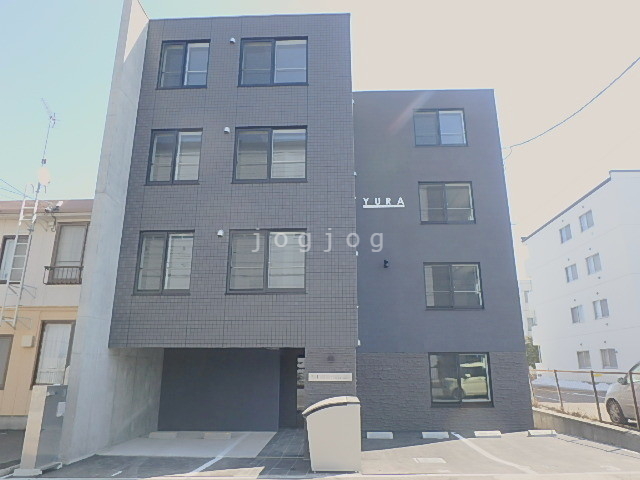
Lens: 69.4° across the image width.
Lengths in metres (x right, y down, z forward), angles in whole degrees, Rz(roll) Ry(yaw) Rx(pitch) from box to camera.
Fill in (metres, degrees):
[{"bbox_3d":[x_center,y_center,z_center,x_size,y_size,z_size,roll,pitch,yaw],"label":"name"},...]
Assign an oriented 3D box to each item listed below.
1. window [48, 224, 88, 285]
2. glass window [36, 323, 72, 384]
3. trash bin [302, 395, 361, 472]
[{"bbox_3d":[-6.999,0.375,12.902,0.904,1.756,0.150,0,-16,2],"label":"window"},{"bbox_3d":[-6.995,2.984,12.158,0.815,1.610,0.130,0,-16,2],"label":"glass window"},{"bbox_3d":[0.229,3.456,8.355,0.974,1.092,1.450,-1,-16,2],"label":"trash bin"}]

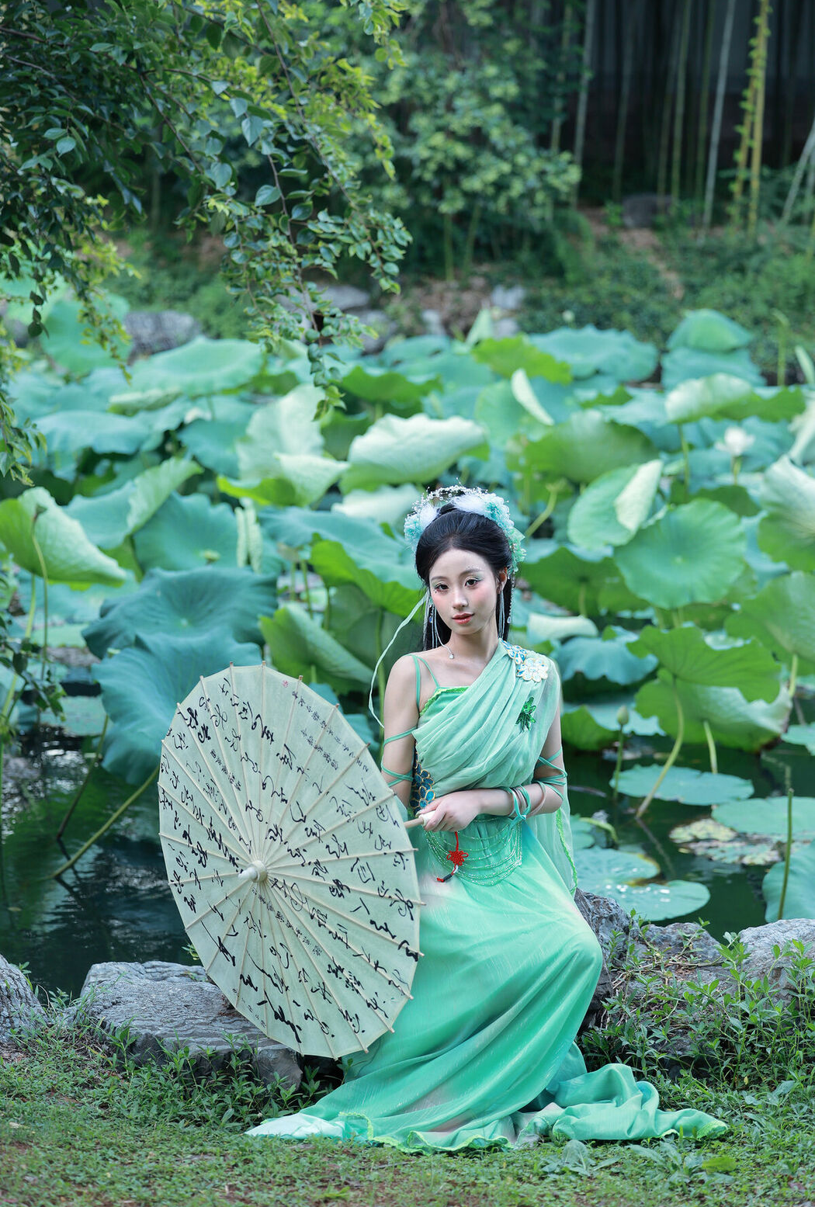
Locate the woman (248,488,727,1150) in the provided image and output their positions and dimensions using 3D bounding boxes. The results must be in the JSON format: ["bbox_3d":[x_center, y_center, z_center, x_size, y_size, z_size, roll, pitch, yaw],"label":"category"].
[{"bbox_3d":[0.145,0.390,4.616,0.900,1.180,0.700,0,11,0],"label":"woman"}]

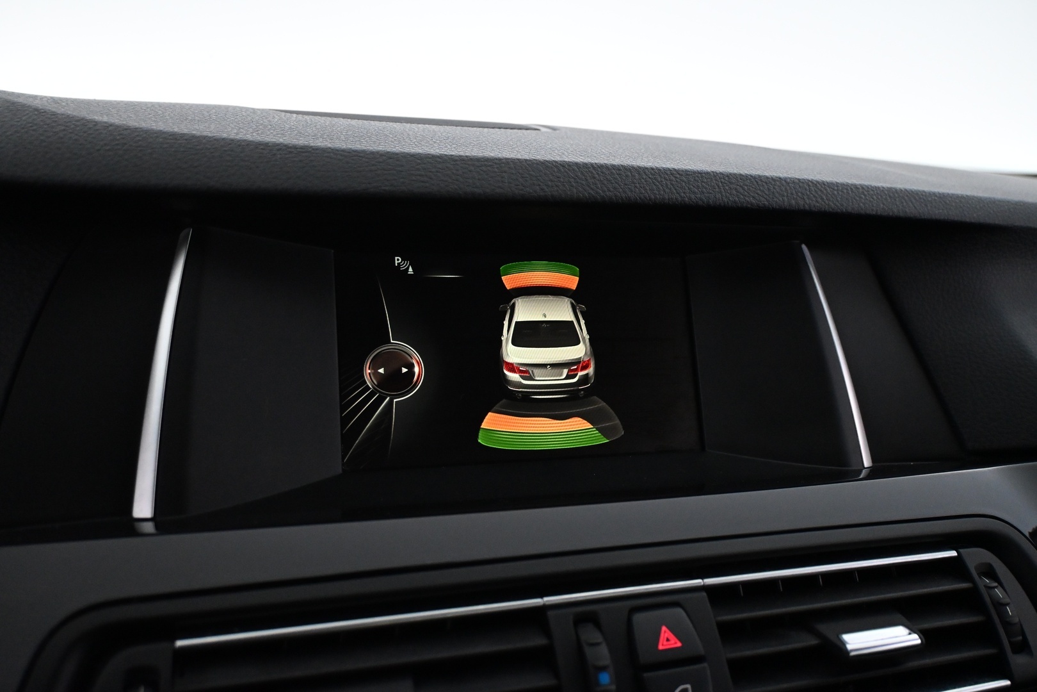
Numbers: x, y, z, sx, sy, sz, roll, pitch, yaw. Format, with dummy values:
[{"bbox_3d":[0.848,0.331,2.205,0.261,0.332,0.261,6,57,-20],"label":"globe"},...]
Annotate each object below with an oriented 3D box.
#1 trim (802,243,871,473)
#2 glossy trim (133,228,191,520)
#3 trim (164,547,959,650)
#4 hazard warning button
[{"bbox_3d":[0.137,0.003,0.383,0.009,0.100,0.008,-7,-11,-31],"label":"trim"},{"bbox_3d":[-0.118,0.008,0.300,0.009,0.100,0.008,4,-15,-5],"label":"glossy trim"},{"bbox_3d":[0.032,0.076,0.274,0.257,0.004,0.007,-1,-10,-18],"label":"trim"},{"bbox_3d":[0.044,0.087,0.268,0.021,0.006,0.015,-1,58,-18],"label":"hazard warning button"}]

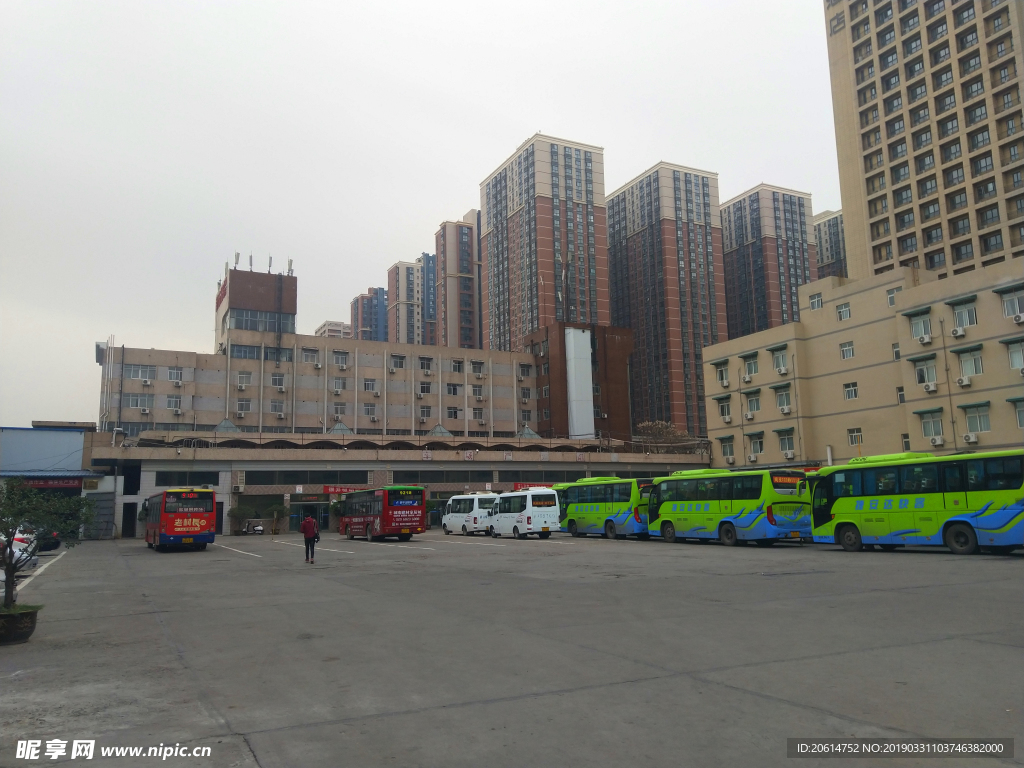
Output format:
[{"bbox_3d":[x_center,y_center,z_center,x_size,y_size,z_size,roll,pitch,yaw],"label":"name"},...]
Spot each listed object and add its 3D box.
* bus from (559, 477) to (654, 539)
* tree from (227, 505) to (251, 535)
[{"bbox_3d":[5.646,7.095,42.140,2.450,3.250,8.300,3,-11,-25],"label":"bus"},{"bbox_3d":[-19.635,9.802,53.154,1.900,2.180,1.900,3,-10,-28],"label":"tree"}]

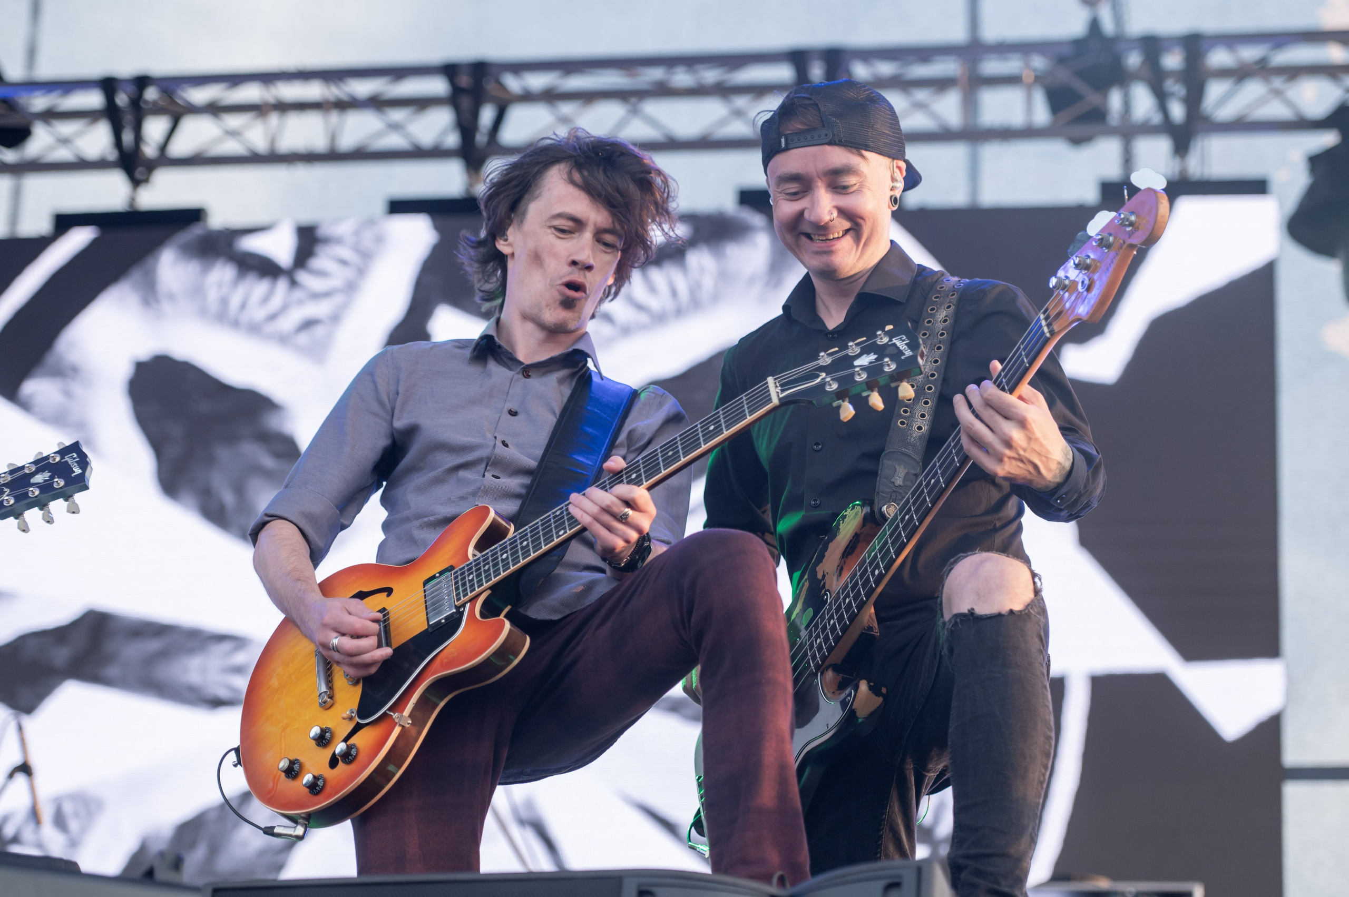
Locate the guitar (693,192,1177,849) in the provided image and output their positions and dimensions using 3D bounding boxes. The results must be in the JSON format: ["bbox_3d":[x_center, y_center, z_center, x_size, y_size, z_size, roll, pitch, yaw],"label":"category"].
[{"bbox_3d":[0.291,0.115,4.226,0.075,0.335,1.165,15,-50,-23],"label":"guitar"}]

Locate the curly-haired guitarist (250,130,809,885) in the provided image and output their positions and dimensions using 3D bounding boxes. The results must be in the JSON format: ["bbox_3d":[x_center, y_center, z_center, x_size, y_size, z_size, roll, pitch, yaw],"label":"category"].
[{"bbox_3d":[-0.180,0.320,4.099,0.690,1.600,0.680,1,-15,5],"label":"curly-haired guitarist"}]

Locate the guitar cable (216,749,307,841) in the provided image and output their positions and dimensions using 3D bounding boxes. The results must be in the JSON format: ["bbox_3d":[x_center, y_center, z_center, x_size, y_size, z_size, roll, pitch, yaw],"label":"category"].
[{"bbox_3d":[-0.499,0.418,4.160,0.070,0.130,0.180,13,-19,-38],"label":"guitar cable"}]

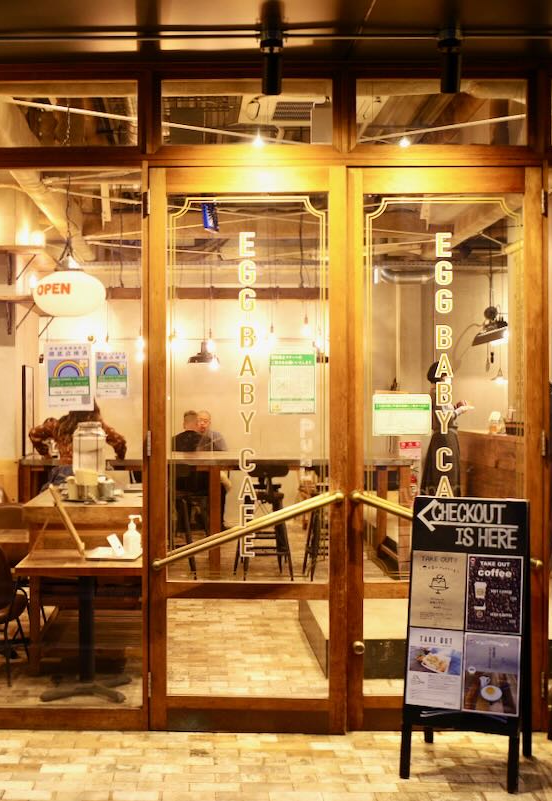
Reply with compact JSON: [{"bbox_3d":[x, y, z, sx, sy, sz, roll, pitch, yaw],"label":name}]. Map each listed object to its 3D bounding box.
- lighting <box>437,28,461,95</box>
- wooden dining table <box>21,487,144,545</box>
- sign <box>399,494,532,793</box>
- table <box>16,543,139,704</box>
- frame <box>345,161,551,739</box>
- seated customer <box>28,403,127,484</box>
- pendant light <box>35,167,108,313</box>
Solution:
[{"bbox_3d":[0.710,-1.391,3.820,0.100,0.265,0.115,0,0,1],"label":"lighting"},{"bbox_3d":[-1.034,1.026,5.520,0.740,0.900,1.060,0,1,-4],"label":"wooden dining table"},{"bbox_3d":[0.791,0.953,3.832,0.460,1.105,0.420,0,1,21],"label":"sign"},{"bbox_3d":[-0.942,1.143,4.725,0.630,0.690,0.500,0,1,1],"label":"table"},{"bbox_3d":[0.764,0.217,4.185,0.900,2.530,0.080,0,0,1],"label":"frame"},{"bbox_3d":[-1.608,0.500,7.600,0.780,1.220,0.650,0,0,-3],"label":"seated customer"},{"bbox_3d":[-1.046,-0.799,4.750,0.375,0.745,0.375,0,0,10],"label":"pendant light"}]

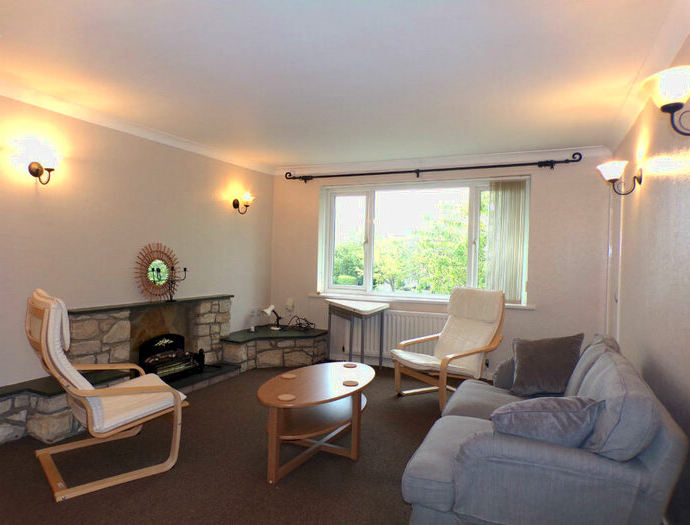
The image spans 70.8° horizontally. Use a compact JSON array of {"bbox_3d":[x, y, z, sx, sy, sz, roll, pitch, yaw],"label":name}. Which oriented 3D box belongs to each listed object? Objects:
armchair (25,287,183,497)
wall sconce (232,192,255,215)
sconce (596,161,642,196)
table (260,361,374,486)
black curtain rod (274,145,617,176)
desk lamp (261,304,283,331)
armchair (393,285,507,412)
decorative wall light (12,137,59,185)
[{"bbox_3d":[-1.398,0.672,2.872,0.774,1.026,0.692,1,1,-40],"label":"armchair"},{"bbox_3d":[-1.148,-0.679,5.607,0.265,0.237,0.189,2,1,26],"label":"wall sconce"},{"bbox_3d":[1.875,-0.583,3.326,0.265,0.237,0.189,2,1,26],"label":"sconce"},{"bbox_3d":[-0.156,0.978,3.061,0.618,0.473,1.130,2,1,22],"label":"table"},{"bbox_3d":[0.830,-1.121,5.422,3.947,0.077,0.075,2,1,26],"label":"black curtain rod"},{"bbox_3d":[-0.888,0.669,5.947,0.255,0.305,0.131,1,1,-9],"label":"desk lamp"},{"bbox_3d":[0.892,0.721,4.319,0.767,1.016,0.685,1,1,-27],"label":"armchair"},{"bbox_3d":[-2.162,-0.683,3.525,0.265,0.237,0.189,2,1,26],"label":"decorative wall light"}]

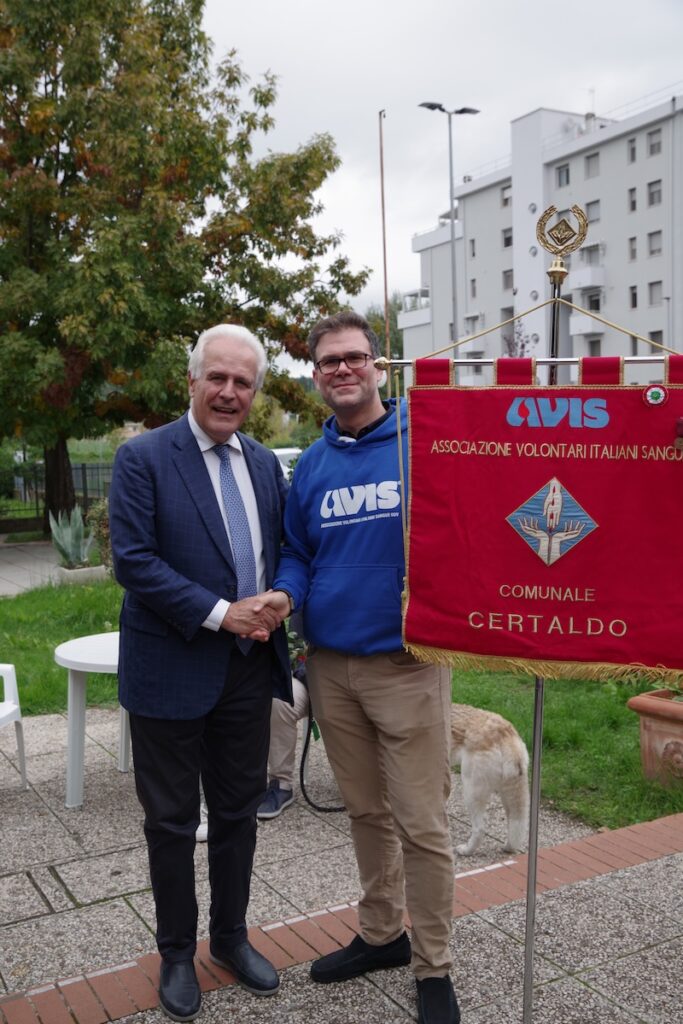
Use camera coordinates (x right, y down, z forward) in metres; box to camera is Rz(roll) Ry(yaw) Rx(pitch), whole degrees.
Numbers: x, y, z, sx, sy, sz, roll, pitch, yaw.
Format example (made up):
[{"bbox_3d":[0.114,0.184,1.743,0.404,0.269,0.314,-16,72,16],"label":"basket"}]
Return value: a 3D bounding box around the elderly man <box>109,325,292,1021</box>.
[{"bbox_3d":[-0.419,0.417,2.800,0.530,1.850,0.430,-3,4,-26],"label":"elderly man"}]

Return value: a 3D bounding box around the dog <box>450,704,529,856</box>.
[{"bbox_3d":[0.330,0.964,3.996,0.260,0.630,0.880,-5,6,-44],"label":"dog"}]

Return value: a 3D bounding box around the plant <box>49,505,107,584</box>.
[{"bbox_3d":[-2.920,0.352,11.038,0.620,0.900,0.550,-4,5,-37],"label":"plant"}]

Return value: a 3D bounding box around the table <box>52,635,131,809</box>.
[{"bbox_3d":[-0.871,0.907,4.449,0.800,0.655,0.800,-2,4,-8],"label":"table"}]

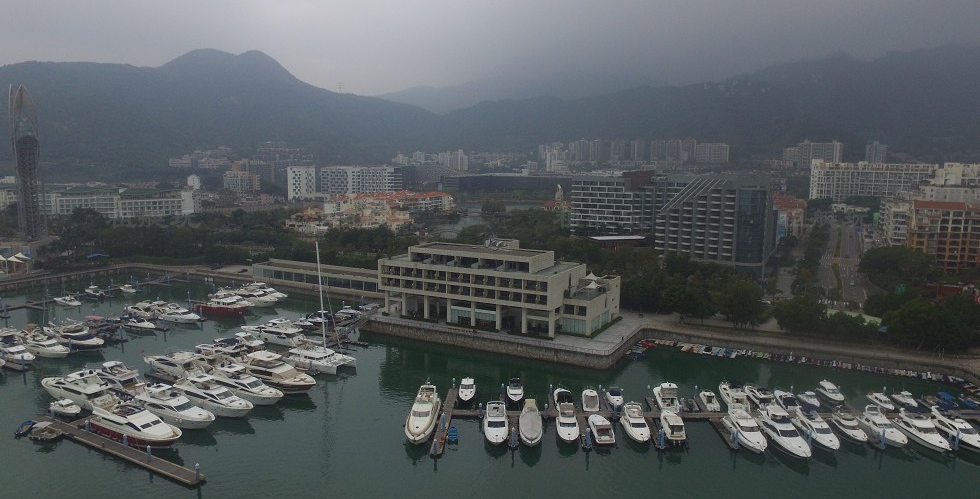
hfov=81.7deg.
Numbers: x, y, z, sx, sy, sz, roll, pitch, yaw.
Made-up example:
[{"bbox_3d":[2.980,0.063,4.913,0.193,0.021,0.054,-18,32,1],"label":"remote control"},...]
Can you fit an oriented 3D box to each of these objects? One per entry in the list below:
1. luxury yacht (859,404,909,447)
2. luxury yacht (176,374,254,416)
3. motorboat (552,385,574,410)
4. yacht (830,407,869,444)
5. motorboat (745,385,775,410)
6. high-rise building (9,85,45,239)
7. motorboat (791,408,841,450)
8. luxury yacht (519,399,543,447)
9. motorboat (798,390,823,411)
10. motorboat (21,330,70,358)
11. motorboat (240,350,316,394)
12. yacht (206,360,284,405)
[{"bbox_3d":[68.186,30.378,97.733,4.000,5.000,12.000,1,7,4],"label":"luxury yacht"},{"bbox_3d":[-47.690,24.920,97.590,20.300,5.900,5.300,4,7,29],"label":"luxury yacht"},{"bbox_3d":[14.710,29.900,114.990,3.400,2.400,8.900,1,9,1],"label":"motorboat"},{"bbox_3d":[63.363,30.766,99.407,3.500,3.800,10.500,1,7,6],"label":"yacht"},{"bbox_3d":[48.490,26.340,101.370,3.400,3.650,10.200,0,6,-1],"label":"motorboat"},{"bbox_3d":[-246.180,-45.150,301.050,12.500,82.000,12.500,-6,11,-39],"label":"high-rise building"},{"bbox_3d":[56.106,30.661,96.701,4.000,4.600,12.900,1,7,3],"label":"motorboat"},{"bbox_3d":[6.040,27.150,88.260,3.750,4.250,11.900,0,6,0],"label":"luxury yacht"},{"bbox_3d":[65.200,30.450,115.190,2.400,2.300,6.300,1,9,2],"label":"motorboat"},{"bbox_3d":[-99.040,21.520,128.400,15.200,5.100,4.400,4,7,30],"label":"motorboat"},{"bbox_3d":[-40.750,23.560,109.470,19.800,6.100,5.300,4,7,29],"label":"motorboat"},{"bbox_3d":[-49.634,27.358,115.390,21.000,6.000,5.200,4,8,27],"label":"yacht"}]

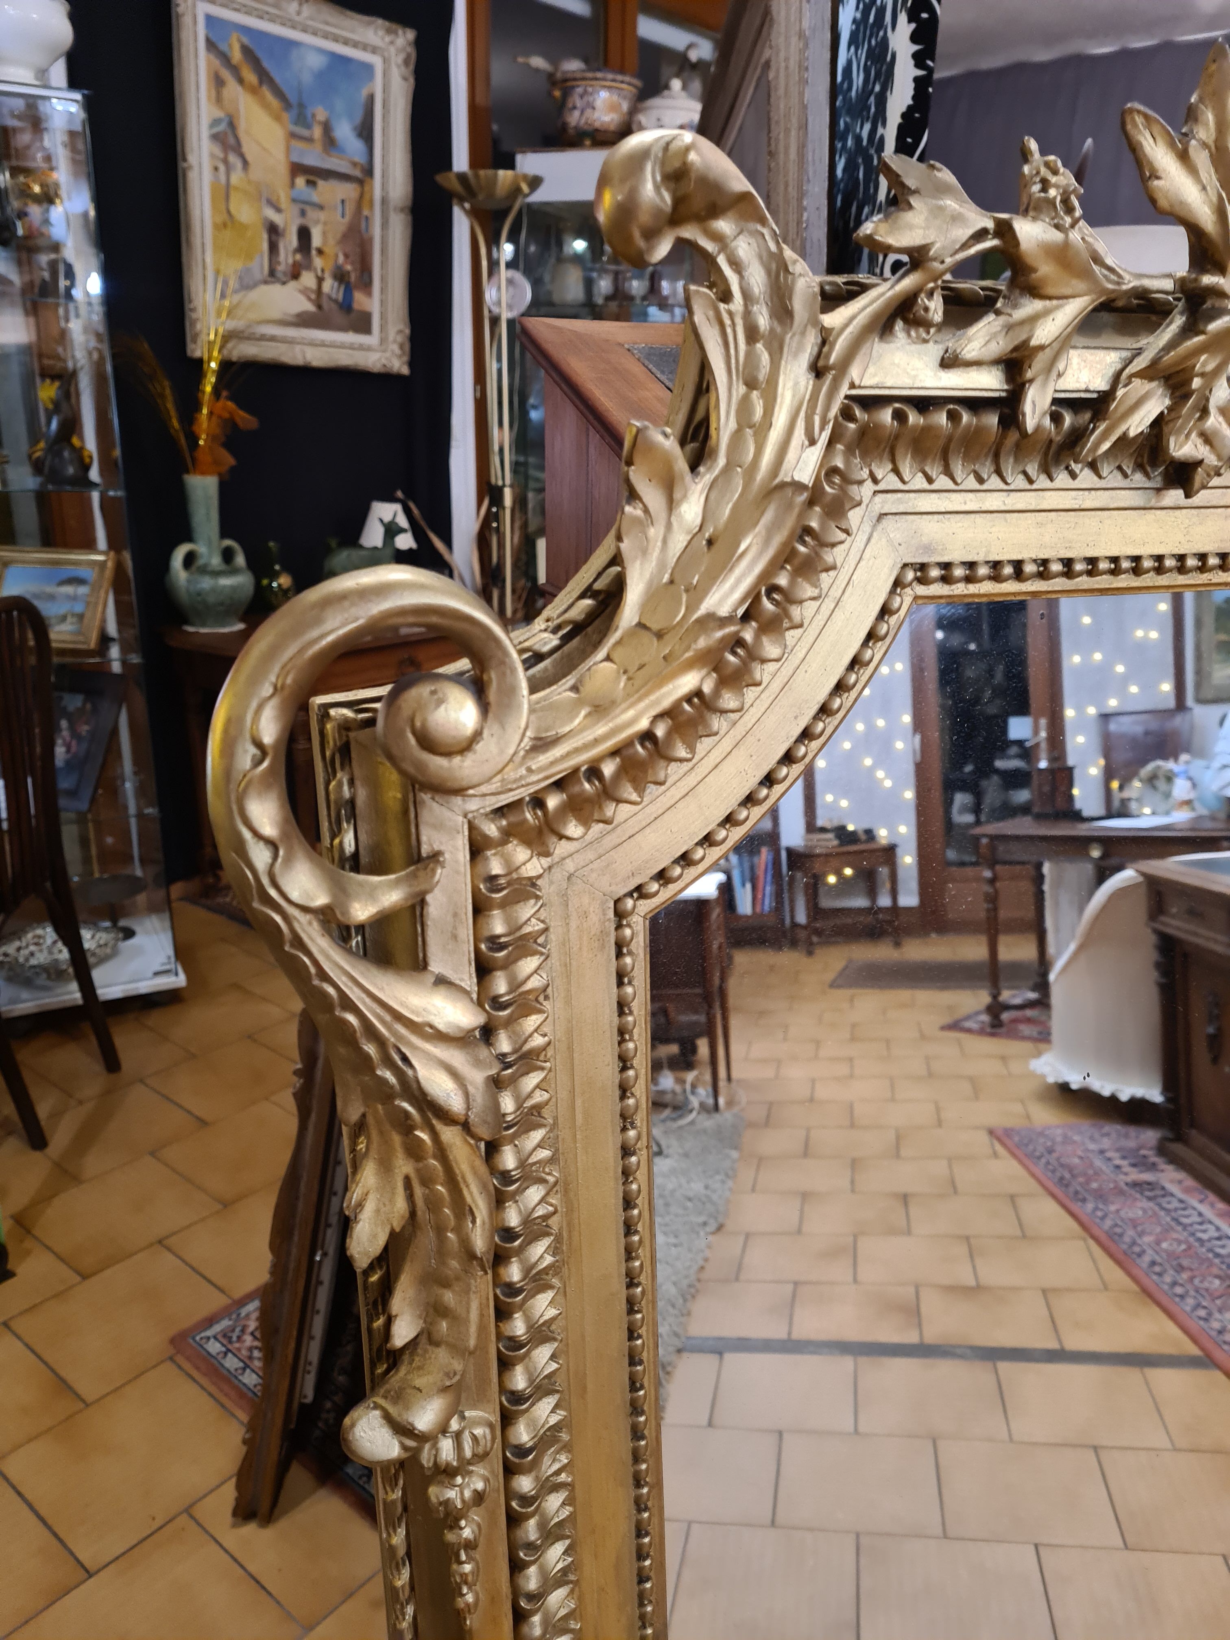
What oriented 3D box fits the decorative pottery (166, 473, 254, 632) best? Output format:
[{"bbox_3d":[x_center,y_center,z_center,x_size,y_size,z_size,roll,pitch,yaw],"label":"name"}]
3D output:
[{"bbox_3d":[-1.134,-0.739,3.407,0.250,0.408,0.243,-5,19,-17],"label":"decorative pottery"}]

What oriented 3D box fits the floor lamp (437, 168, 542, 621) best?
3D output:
[{"bbox_3d":[-0.373,-0.912,3.838,0.302,1.974,0.302,-1,18,-5],"label":"floor lamp"}]

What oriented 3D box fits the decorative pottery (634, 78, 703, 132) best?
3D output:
[{"bbox_3d":[0.170,-2.222,3.852,0.220,0.174,0.192,2,18,2],"label":"decorative pottery"}]

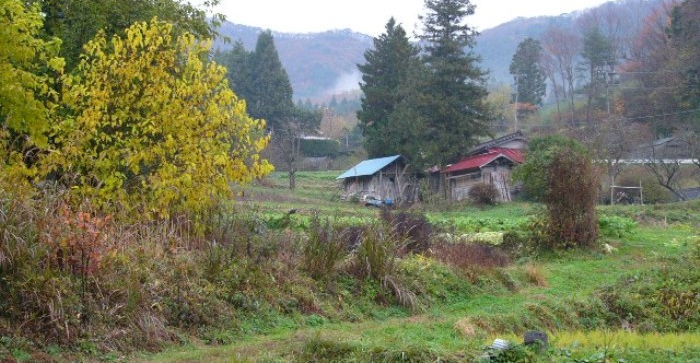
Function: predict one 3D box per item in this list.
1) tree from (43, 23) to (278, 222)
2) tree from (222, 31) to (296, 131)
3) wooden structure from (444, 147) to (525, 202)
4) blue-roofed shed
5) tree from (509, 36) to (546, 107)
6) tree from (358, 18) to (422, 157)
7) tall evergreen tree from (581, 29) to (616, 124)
[{"bbox_3d":[-3.271,-1.008,19.000,3.890,3.590,3.700,0,-1,0],"label":"tree"},{"bbox_3d":[-9.358,-9.306,115.000,7.650,12.410,7.200,0,-1,0],"label":"tree"},{"bbox_3d":[8.344,-0.434,69.000,3.900,3.300,5.000,0,-1,-30],"label":"wooden structure"},{"bbox_3d":[1.681,-0.122,68.000,3.400,2.900,4.800,0,-1,-30],"label":"blue-roofed shed"},{"bbox_3d":[21.545,-12.988,135.000,4.610,8.980,4.600,0,-1,0],"label":"tree"},{"bbox_3d":[2.735,-5.816,77.000,4.570,11.080,4.500,0,-1,0],"label":"tree"},{"bbox_3d":[25.591,-10.753,115.000,3.520,10.750,3.600,0,-1,0],"label":"tall evergreen tree"}]

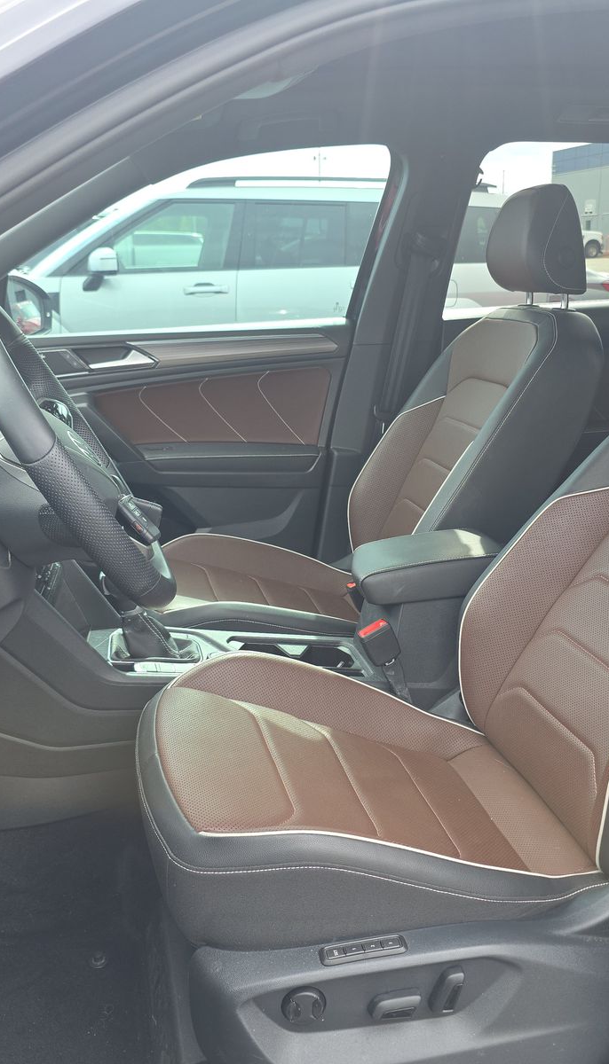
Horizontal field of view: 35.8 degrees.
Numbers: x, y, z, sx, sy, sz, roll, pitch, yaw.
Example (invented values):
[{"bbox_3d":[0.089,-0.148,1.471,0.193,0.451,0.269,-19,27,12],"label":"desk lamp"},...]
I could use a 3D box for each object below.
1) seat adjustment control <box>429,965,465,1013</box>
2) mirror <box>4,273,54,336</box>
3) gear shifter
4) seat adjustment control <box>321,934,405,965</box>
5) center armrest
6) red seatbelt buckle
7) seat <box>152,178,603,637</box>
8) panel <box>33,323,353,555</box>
[{"bbox_3d":[0.139,0.446,0.919,0.021,0.046,0.022,16,12,-18],"label":"seat adjustment control"},{"bbox_3d":[-0.648,-0.514,2.131,0.130,0.145,0.220,-2,17,0],"label":"mirror"},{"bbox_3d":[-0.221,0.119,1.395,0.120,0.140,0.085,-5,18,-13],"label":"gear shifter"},{"bbox_3d":[0.056,0.398,0.899,0.088,0.022,0.012,-5,-12,-13],"label":"seat adjustment control"},{"bbox_3d":[0.194,0.046,1.488,0.240,0.068,0.160,-5,18,-13],"label":"center armrest"},{"bbox_3d":[0.113,0.163,1.396,0.050,0.057,0.028,-33,21,-3],"label":"red seatbelt buckle"},{"bbox_3d":[0.078,-0.217,1.754,0.870,0.790,0.540,-5,18,-13],"label":"seat"},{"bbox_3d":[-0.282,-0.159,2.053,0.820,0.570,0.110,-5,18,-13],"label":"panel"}]

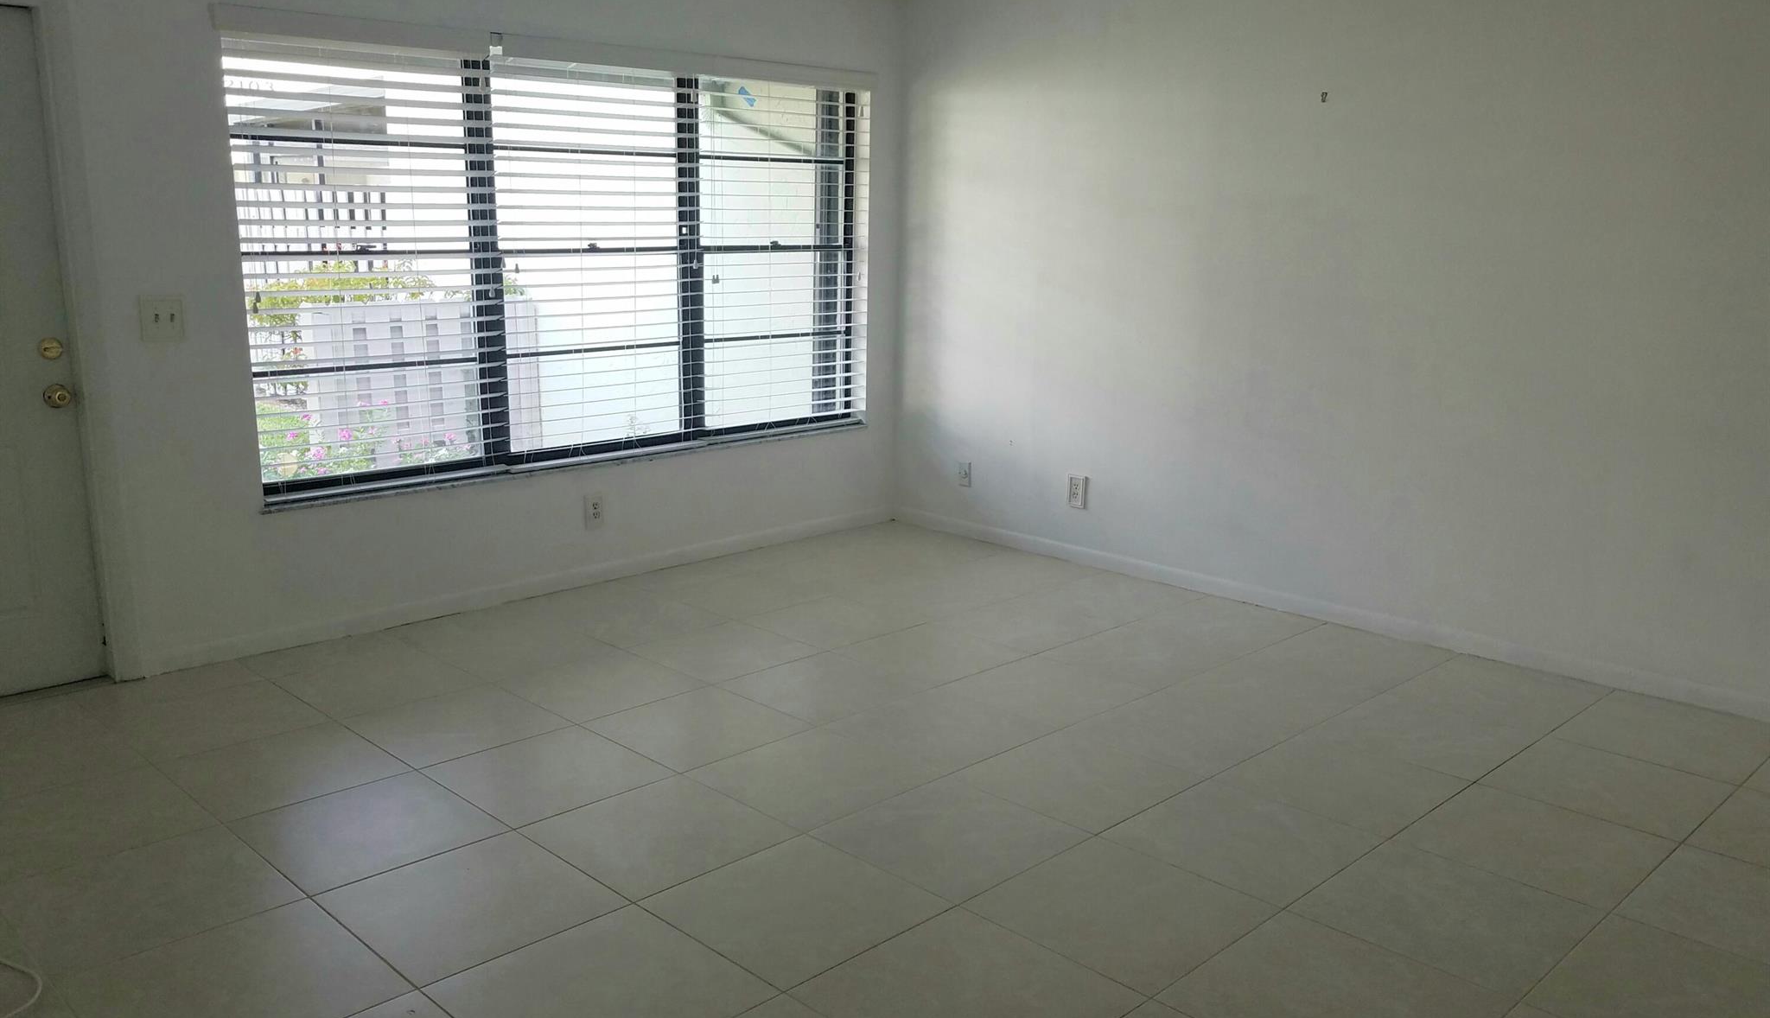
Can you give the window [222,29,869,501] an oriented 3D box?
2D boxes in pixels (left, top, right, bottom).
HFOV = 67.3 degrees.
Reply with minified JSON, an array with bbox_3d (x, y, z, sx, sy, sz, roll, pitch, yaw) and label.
[{"bbox_3d":[-1.107,-0.955,5.263,0.110,1.501,2.788,12,17,44],"label":"window"}]

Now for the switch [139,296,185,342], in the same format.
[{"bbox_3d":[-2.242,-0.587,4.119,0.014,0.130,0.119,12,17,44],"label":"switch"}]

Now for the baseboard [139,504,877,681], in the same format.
[{"bbox_3d":[-1.176,0.267,5.401,0.016,0.076,3.419,12,17,44],"label":"baseboard"}]

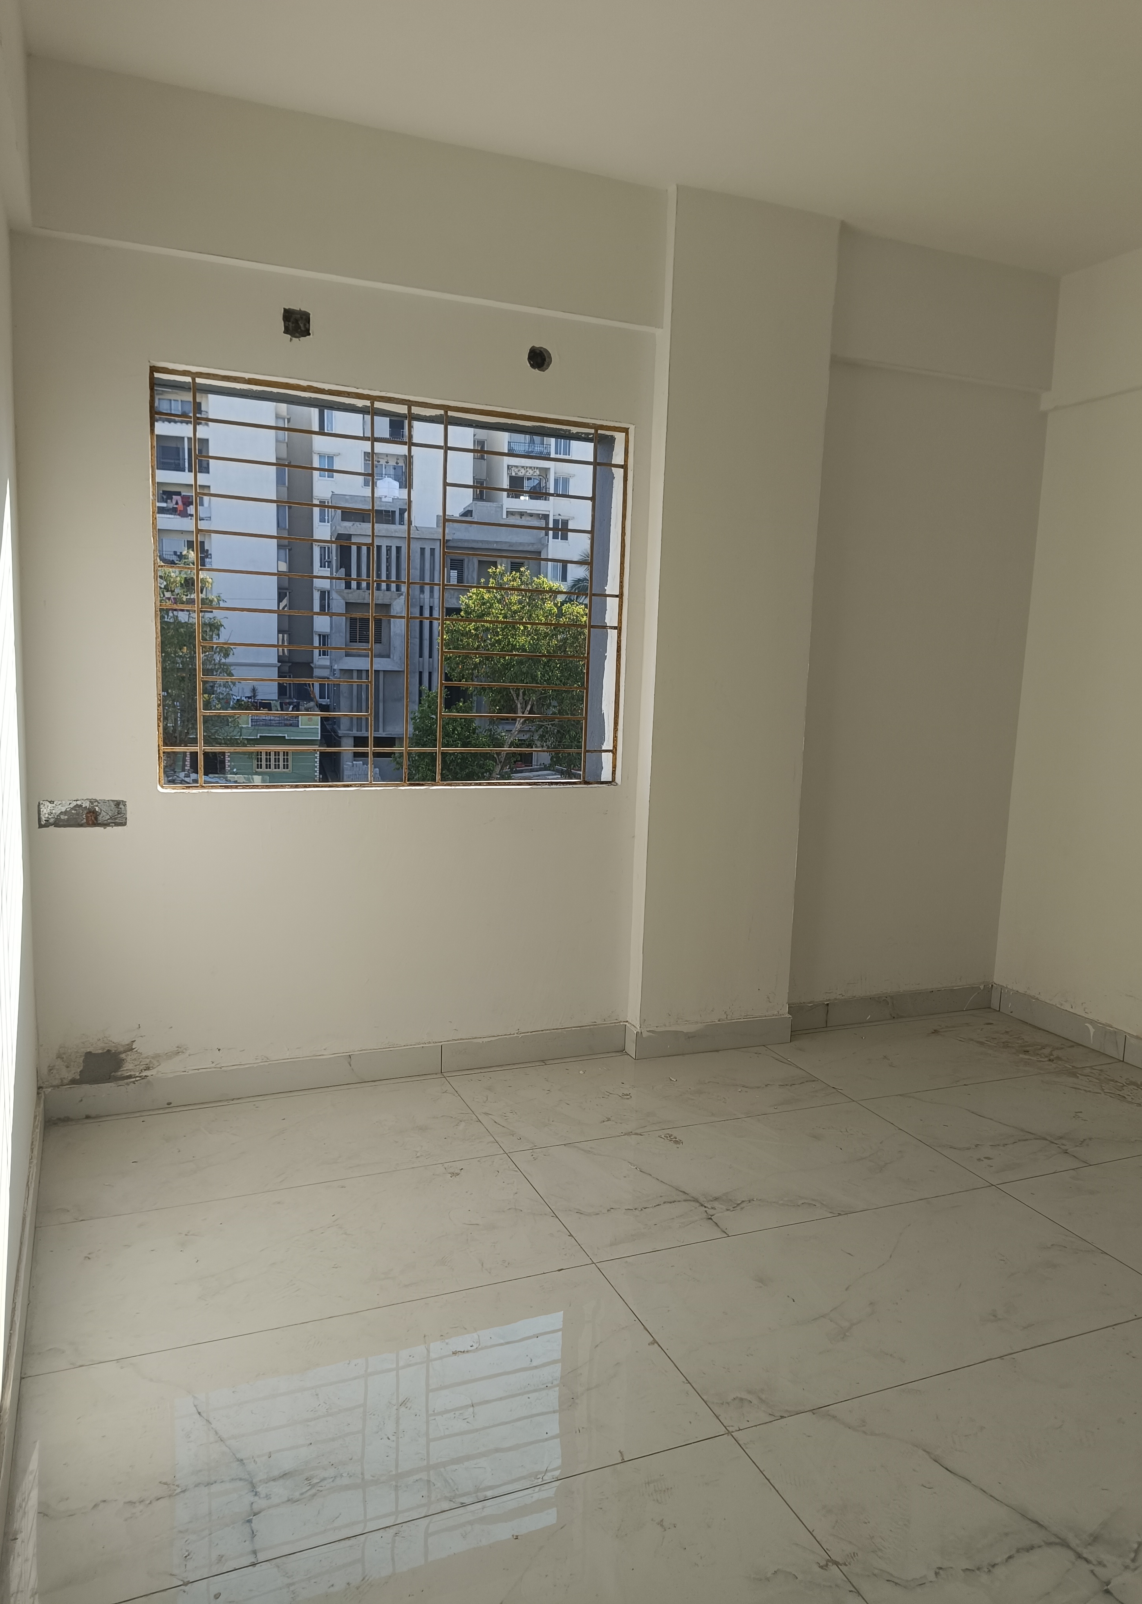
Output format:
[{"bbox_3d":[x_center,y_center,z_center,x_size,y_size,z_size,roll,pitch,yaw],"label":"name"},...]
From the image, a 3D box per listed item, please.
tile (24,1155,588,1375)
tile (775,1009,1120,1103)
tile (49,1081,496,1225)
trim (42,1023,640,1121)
[{"bbox_3d":[-0.612,1.054,2.625,1.200,0.014,0.600,-1,8,-23],"label":"tile"},{"bbox_3d":[1.357,0.926,4.111,1.190,0.014,0.605,-1,8,-23],"label":"tile"},{"bbox_3d":[-0.847,0.974,3.174,1.200,0.014,0.605,-1,8,-23],"label":"tile"},{"bbox_3d":[-0.670,0.864,3.617,1.883,0.101,0.015,-1,8,-23],"label":"trim"}]

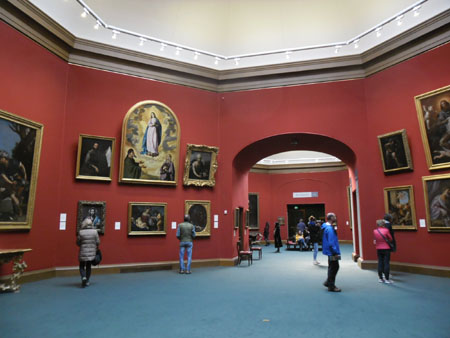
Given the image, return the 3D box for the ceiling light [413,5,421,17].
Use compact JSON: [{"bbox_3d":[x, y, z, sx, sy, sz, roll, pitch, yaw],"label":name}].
[{"bbox_3d":[4.905,-4.060,8.996,0.200,0.280,0.200,4,-10,-29],"label":"ceiling light"}]

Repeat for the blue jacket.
[{"bbox_3d":[2.480,1.652,8.224,0.446,0.774,0.516,-2,-9,8],"label":"blue jacket"}]

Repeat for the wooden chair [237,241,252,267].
[{"bbox_3d":[0.714,3.060,12.757,0.506,0.883,0.476,-3,-9,15],"label":"wooden chair"}]

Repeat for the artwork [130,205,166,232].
[{"bbox_3d":[-2.559,1.636,11.639,1.200,0.950,0.080,4,-10,-29],"label":"artwork"}]

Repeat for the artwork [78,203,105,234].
[{"bbox_3d":[-4.082,1.511,10.763,0.769,0.992,0.099,5,-8,-29],"label":"artwork"}]

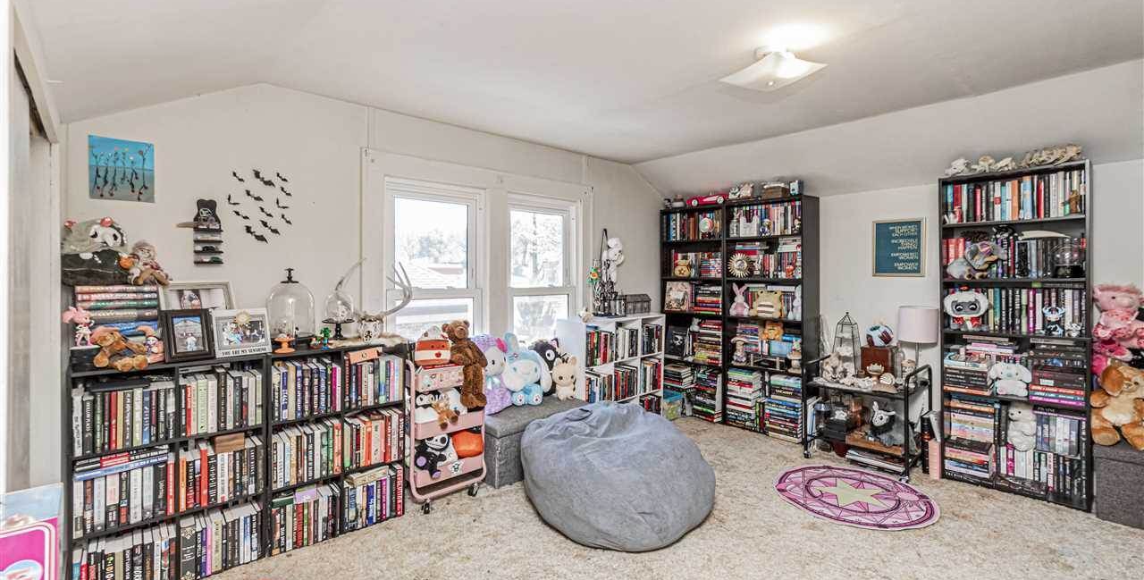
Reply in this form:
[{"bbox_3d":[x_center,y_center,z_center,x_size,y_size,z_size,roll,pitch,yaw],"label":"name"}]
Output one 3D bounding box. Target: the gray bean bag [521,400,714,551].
[{"bbox_3d":[0.230,0.850,2.490,0.980,0.540,0.930,0,0,5],"label":"gray bean bag"}]

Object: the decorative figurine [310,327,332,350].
[{"bbox_3d":[-1.130,0.225,2.145,0.085,0.105,0.060,0,0,-41],"label":"decorative figurine"}]

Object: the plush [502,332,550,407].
[{"bbox_3d":[-0.313,0.541,3.240,0.310,0.470,0.260,0,0,-18],"label":"plush"}]

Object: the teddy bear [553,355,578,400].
[{"bbox_3d":[-0.052,0.598,3.300,0.160,0.290,0.140,0,0,-30],"label":"teddy bear"}]

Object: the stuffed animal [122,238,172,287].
[{"bbox_3d":[-1.645,-0.100,1.835,0.140,0.180,0.150,0,0,37],"label":"stuffed animal"}]

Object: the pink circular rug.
[{"bbox_3d":[1.584,1.150,2.708,0.832,0.010,0.832,0,0,0],"label":"pink circular rug"}]

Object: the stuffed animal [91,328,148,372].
[{"bbox_3d":[-1.710,0.213,1.800,0.180,0.155,0.160,0,1,-41],"label":"stuffed animal"}]

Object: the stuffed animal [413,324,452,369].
[{"bbox_3d":[-0.749,0.306,2.550,0.180,0.210,0.160,0,0,-30],"label":"stuffed animal"}]

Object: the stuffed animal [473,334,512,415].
[{"bbox_3d":[-0.502,0.505,2.960,0.250,0.480,0.220,0,0,-37],"label":"stuffed animal"}]

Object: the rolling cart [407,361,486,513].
[{"bbox_3d":[-0.735,0.735,2.590,0.420,0.770,0.310,0,0,-44],"label":"rolling cart"}]

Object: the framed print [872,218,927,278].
[{"bbox_3d":[2.238,-0.290,3.250,0.025,0.400,0.305,0,0,-43],"label":"framed print"}]

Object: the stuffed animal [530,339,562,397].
[{"bbox_3d":[-0.196,0.564,3.420,0.260,0.390,0.220,0,0,-14],"label":"stuffed animal"}]

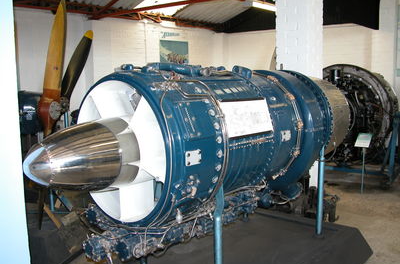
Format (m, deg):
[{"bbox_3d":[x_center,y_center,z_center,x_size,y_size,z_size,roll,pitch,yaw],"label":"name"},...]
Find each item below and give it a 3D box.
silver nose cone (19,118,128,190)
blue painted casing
[{"bbox_3d":[-0.590,0.131,1.858,0.332,0.332,0.410,6,10,40],"label":"silver nose cone"},{"bbox_3d":[0.134,-0.004,2.697,0.850,0.875,1.739,6,10,40],"label":"blue painted casing"}]

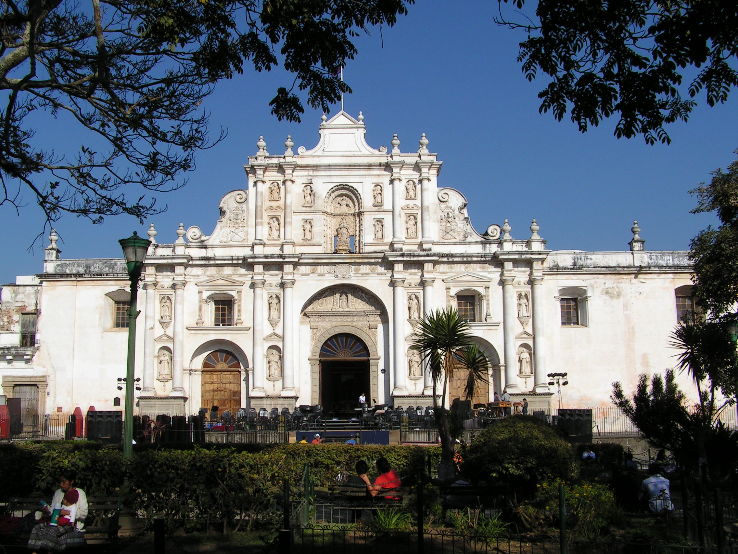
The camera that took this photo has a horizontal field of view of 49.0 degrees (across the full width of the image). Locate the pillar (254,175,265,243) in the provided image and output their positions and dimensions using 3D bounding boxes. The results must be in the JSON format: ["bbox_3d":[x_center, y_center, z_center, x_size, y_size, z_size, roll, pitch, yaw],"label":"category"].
[{"bbox_3d":[-7.691,-4.684,57.677,0.781,4.732,0.800,-1,-10,2],"label":"pillar"}]

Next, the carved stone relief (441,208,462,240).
[{"bbox_3d":[5.827,-3.724,57.323,1.548,2.389,0.250,-1,-10,2],"label":"carved stone relief"}]

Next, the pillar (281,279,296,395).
[{"bbox_3d":[-5.945,4.468,59.848,1.125,8.566,1.000,-1,-8,1],"label":"pillar"}]

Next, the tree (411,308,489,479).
[{"bbox_3d":[1.900,2.862,19.801,1.880,3.956,1.800,-1,-10,0],"label":"tree"}]

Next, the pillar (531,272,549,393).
[{"bbox_3d":[11.737,3.808,55.867,0.980,8.189,0.950,-1,-10,0],"label":"pillar"}]

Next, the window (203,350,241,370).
[{"bbox_3d":[-10.399,5.890,57.164,2.615,1.367,0.200,-1,-10,0],"label":"window"}]

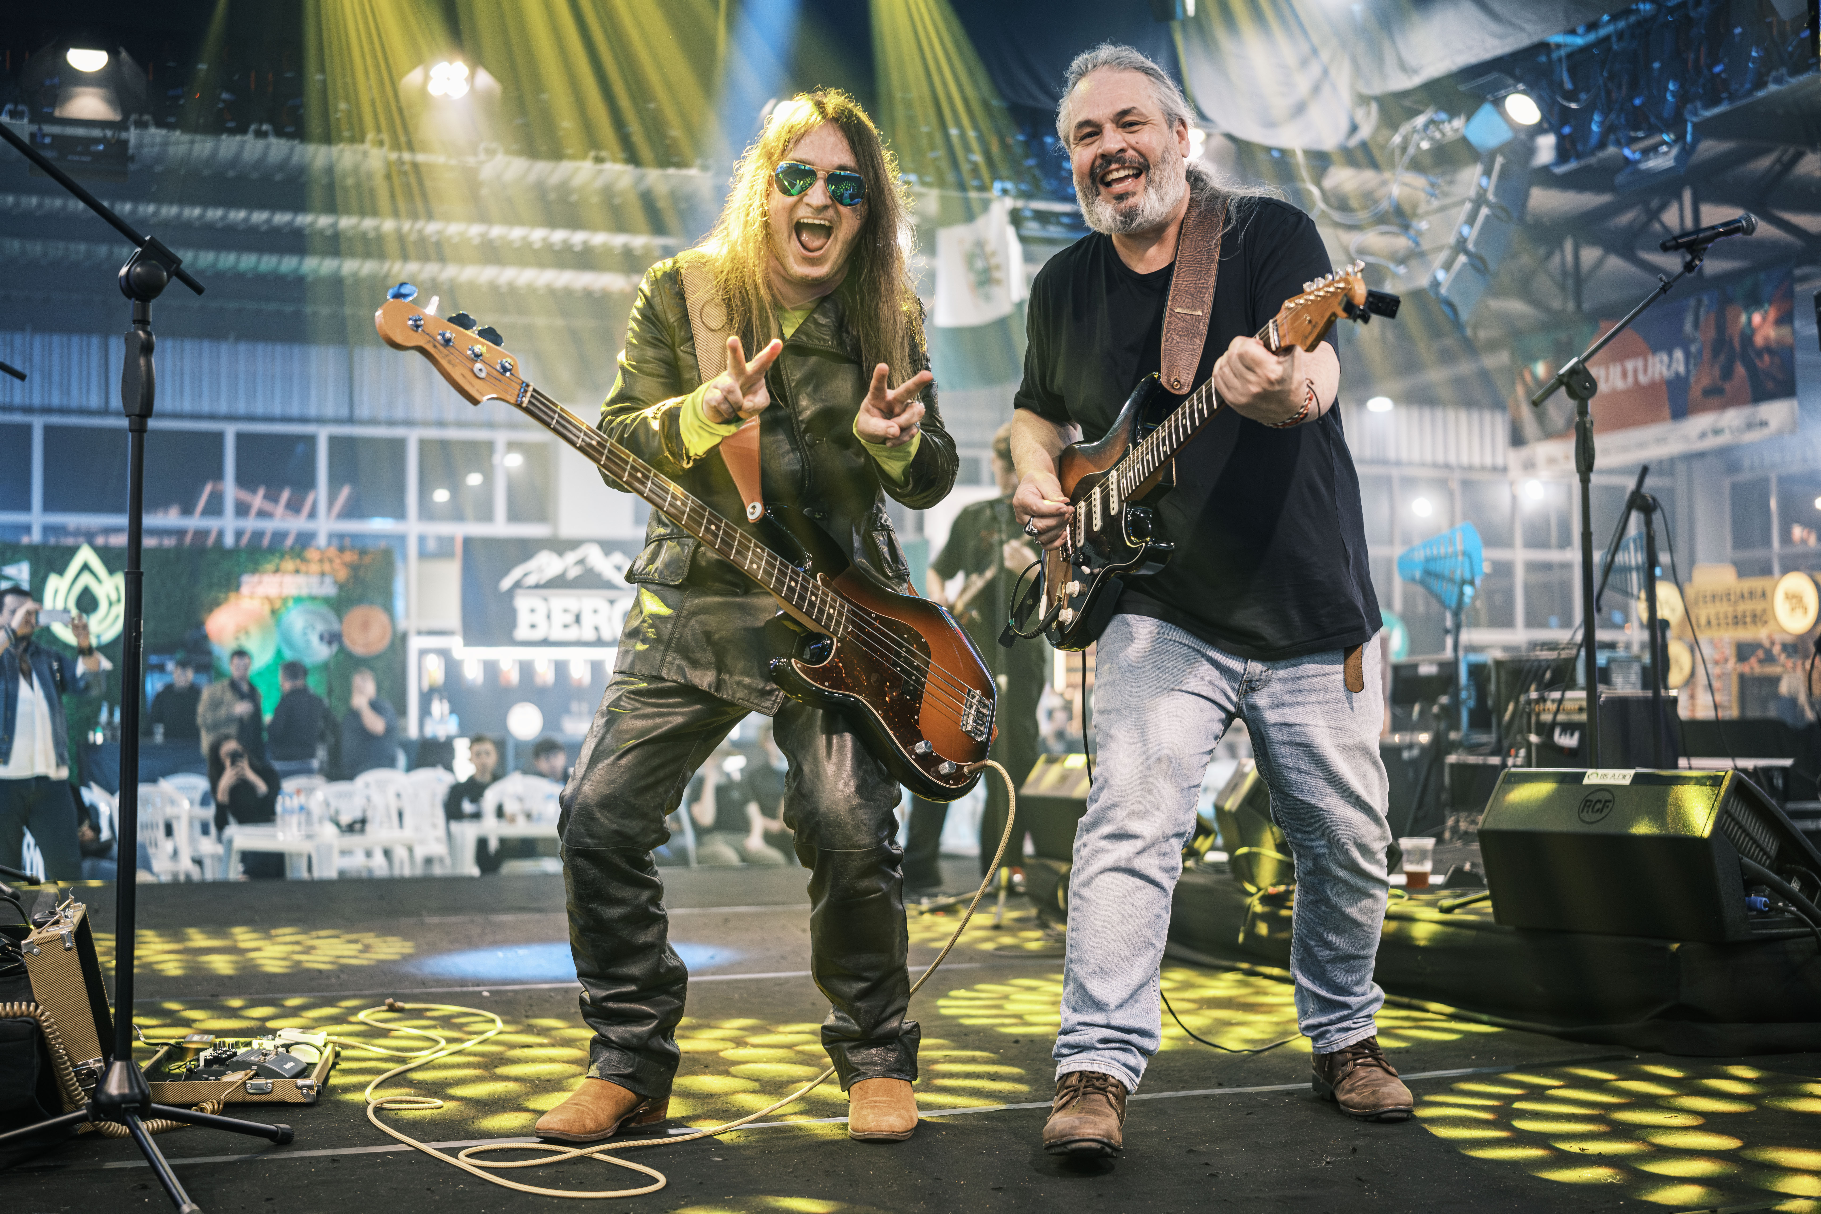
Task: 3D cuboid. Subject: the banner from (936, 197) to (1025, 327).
[{"bbox_3d":[0.323,-1.604,9.700,0.440,0.610,0.100,1,-3,-15],"label":"banner"}]

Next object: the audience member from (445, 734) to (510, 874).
[{"bbox_3d":[-2.595,1.352,12.500,0.500,1.180,0.750,0,-4,-9],"label":"audience member"}]

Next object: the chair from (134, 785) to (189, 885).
[{"bbox_3d":[-4.796,1.556,13.300,0.540,0.850,0.540,3,-5,-41],"label":"chair"}]

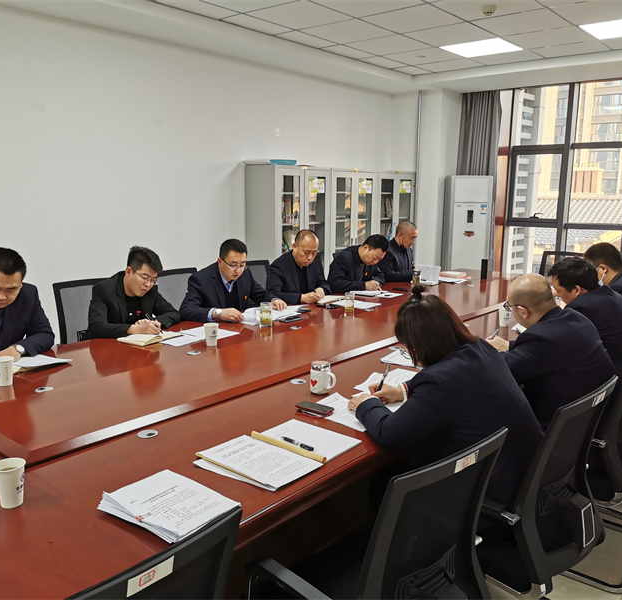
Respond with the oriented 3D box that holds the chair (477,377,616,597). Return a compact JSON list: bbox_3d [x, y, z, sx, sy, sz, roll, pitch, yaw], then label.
[{"bbox_3d":[0.651,0.705,2.072,0.582,0.921,0.553,9,13,42],"label":"chair"}]

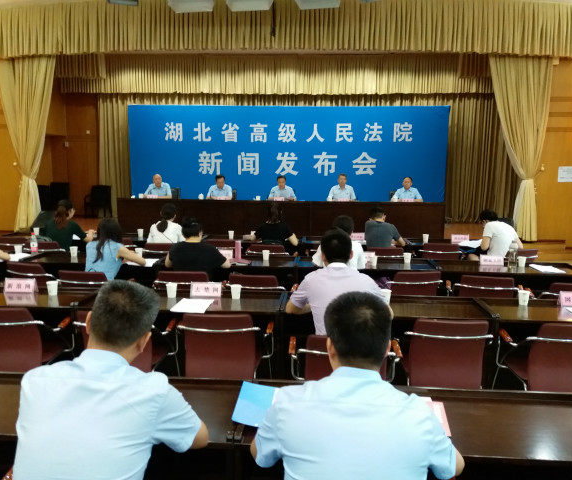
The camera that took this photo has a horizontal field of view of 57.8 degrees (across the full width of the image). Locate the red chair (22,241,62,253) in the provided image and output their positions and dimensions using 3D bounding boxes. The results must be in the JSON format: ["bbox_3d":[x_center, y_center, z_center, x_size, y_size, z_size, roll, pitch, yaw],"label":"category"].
[{"bbox_3d":[-2.579,0.389,5.858,0.550,0.810,0.570,1,8,4],"label":"red chair"}]

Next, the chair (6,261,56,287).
[{"bbox_3d":[-2.029,0.574,4.482,0.570,0.850,0.580,3,8,17],"label":"chair"}]

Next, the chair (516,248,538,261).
[{"bbox_3d":[2.254,0.482,5.418,0.570,0.850,0.580,-2,9,-18],"label":"chair"}]

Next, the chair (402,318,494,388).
[{"bbox_3d":[0.892,0.805,3.061,0.570,0.850,0.580,1,8,4],"label":"chair"}]

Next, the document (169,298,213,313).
[{"bbox_3d":[-0.578,0.408,3.239,0.210,0.005,0.300,1,8,3],"label":"document"}]

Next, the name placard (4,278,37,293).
[{"bbox_3d":[-1.924,0.329,3.794,0.205,0.100,0.085,1,7,3],"label":"name placard"}]

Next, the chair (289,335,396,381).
[{"bbox_3d":[0.309,0.851,2.823,0.570,0.860,0.600,1,7,3],"label":"chair"}]

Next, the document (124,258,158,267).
[{"bbox_3d":[-1.296,0.203,4.697,0.240,0.008,0.320,1,8,3],"label":"document"}]

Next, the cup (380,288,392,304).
[{"bbox_3d":[0.646,0.366,3.330,0.076,0.088,0.076,1,8,4],"label":"cup"}]

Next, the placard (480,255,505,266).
[{"bbox_3d":[2.039,0.198,5.139,0.220,0.100,0.085,2,7,7],"label":"placard"}]

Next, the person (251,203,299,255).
[{"bbox_3d":[-0.127,0.173,6.103,0.540,1.220,0.750,1,8,4],"label":"person"}]

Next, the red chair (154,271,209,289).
[{"bbox_3d":[-0.783,0.614,4.304,0.550,0.810,0.570,1,8,4],"label":"red chair"}]

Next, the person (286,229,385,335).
[{"bbox_3d":[0.279,0.561,3.017,0.560,1.280,0.750,1,8,4],"label":"person"}]

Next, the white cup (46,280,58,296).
[{"bbox_3d":[-1.573,0.327,3.485,0.075,0.087,0.075,1,8,0],"label":"white cup"}]

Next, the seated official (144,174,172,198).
[{"bbox_3d":[-2.433,-0.626,9.871,0.540,1.240,0.750,1,7,3],"label":"seated official"}]

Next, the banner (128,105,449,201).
[{"bbox_3d":[-0.024,-1.613,11.625,7.120,2.740,0.100,1,8,4],"label":"banner"}]

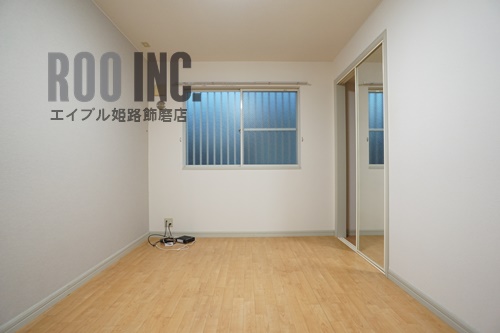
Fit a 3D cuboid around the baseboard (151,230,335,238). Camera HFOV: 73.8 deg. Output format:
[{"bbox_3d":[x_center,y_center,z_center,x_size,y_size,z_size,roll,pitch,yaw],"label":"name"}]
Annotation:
[{"bbox_3d":[-0.094,0.932,4.570,2.540,0.075,0.020,0,0,-1],"label":"baseboard"}]

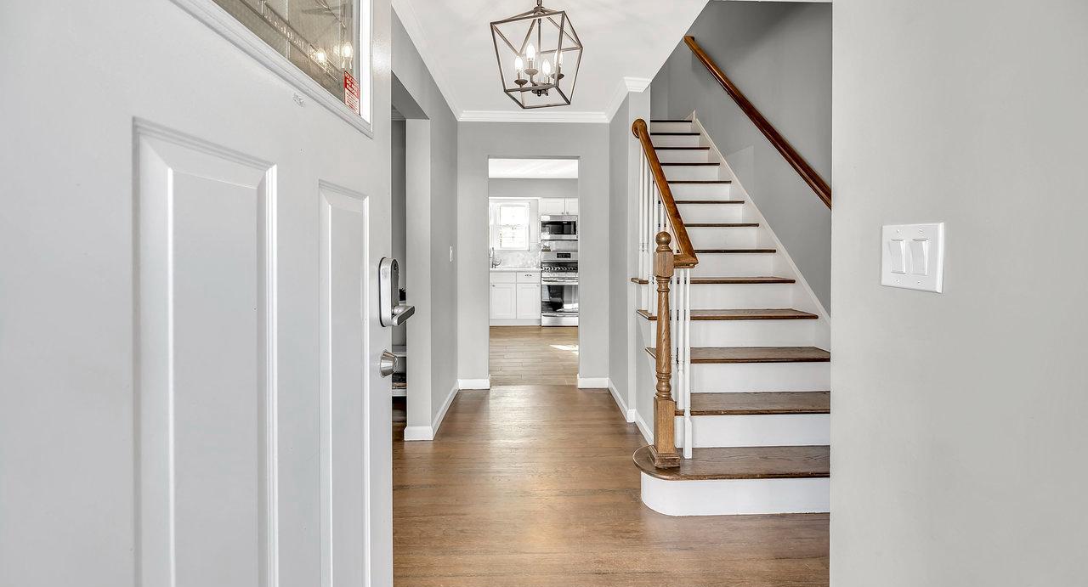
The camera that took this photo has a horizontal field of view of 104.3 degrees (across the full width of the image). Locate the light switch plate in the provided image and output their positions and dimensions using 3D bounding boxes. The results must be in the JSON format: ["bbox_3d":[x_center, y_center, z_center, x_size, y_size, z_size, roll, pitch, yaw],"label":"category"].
[{"bbox_3d":[0.641,-0.065,0.742,0.010,0.116,0.117,0,3,-2],"label":"light switch plate"}]

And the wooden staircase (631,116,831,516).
[{"bbox_3d":[1.050,-0.430,3.300,1.250,2.680,2.780,0,3,-2],"label":"wooden staircase"}]

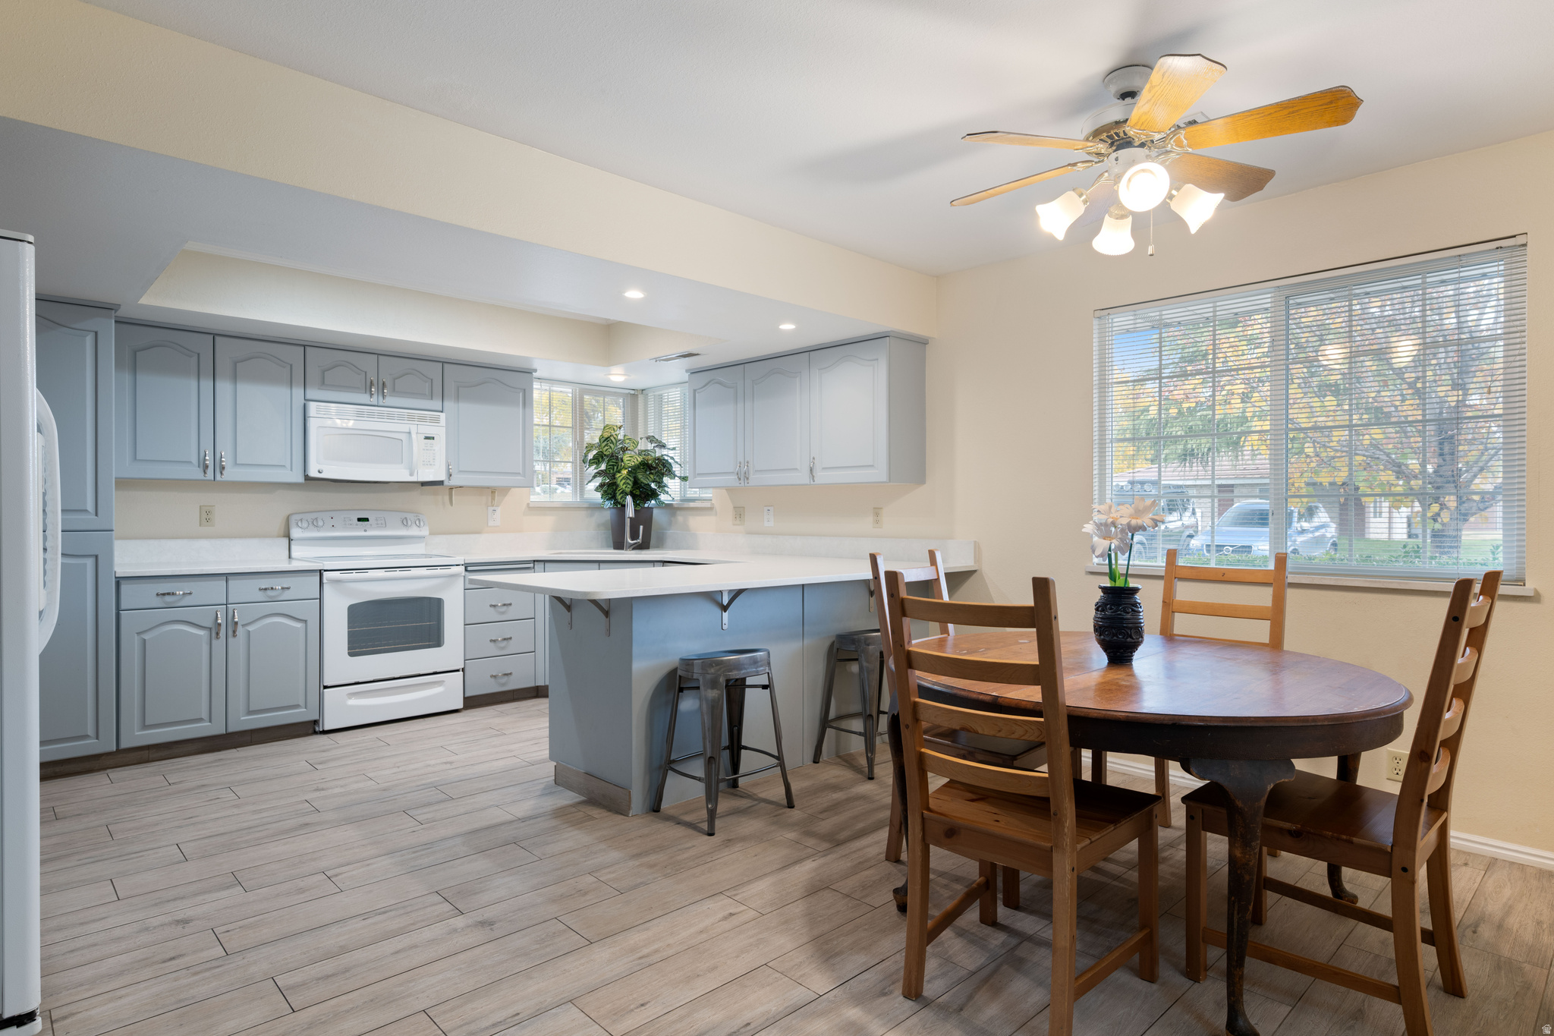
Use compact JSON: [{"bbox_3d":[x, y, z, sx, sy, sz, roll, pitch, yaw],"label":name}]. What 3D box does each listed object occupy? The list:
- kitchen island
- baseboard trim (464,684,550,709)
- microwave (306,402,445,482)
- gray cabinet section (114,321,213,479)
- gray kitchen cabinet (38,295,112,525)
[{"bbox_3d":[-0.120,0.708,3.873,2.300,0.916,0.998,0,0,-44],"label":"kitchen island"},{"bbox_3d":[-1.710,1.106,5.171,0.560,0.090,0.030,0,1,-43],"label":"baseboard trim"},{"bbox_3d":[-2.443,-0.431,4.936,0.762,0.425,0.390,0,1,-43],"label":"microwave"},{"bbox_3d":[-3.203,-0.575,4.265,0.405,0.763,0.325,0,-1,-43],"label":"gray cabinet section"},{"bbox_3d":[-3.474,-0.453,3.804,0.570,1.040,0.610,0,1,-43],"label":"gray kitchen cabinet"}]

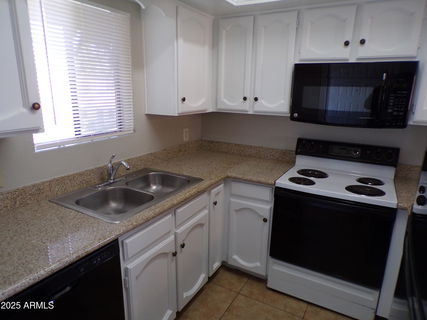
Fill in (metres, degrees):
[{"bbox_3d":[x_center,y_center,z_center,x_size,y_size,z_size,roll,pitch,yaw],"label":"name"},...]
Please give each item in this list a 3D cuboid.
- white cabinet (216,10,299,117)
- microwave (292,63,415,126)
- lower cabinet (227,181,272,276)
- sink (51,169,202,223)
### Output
[{"bbox_3d":[0.395,-0.795,2.536,0.700,0.770,0.335,9,16,29],"label":"white cabinet"},{"bbox_3d":[1.019,-0.489,2.202,0.759,0.412,0.395,9,16,29],"label":"microwave"},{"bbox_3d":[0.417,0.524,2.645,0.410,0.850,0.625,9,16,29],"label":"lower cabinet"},{"bbox_3d":[-0.520,0.279,1.984,0.561,0.181,0.832,9,16,29],"label":"sink"}]

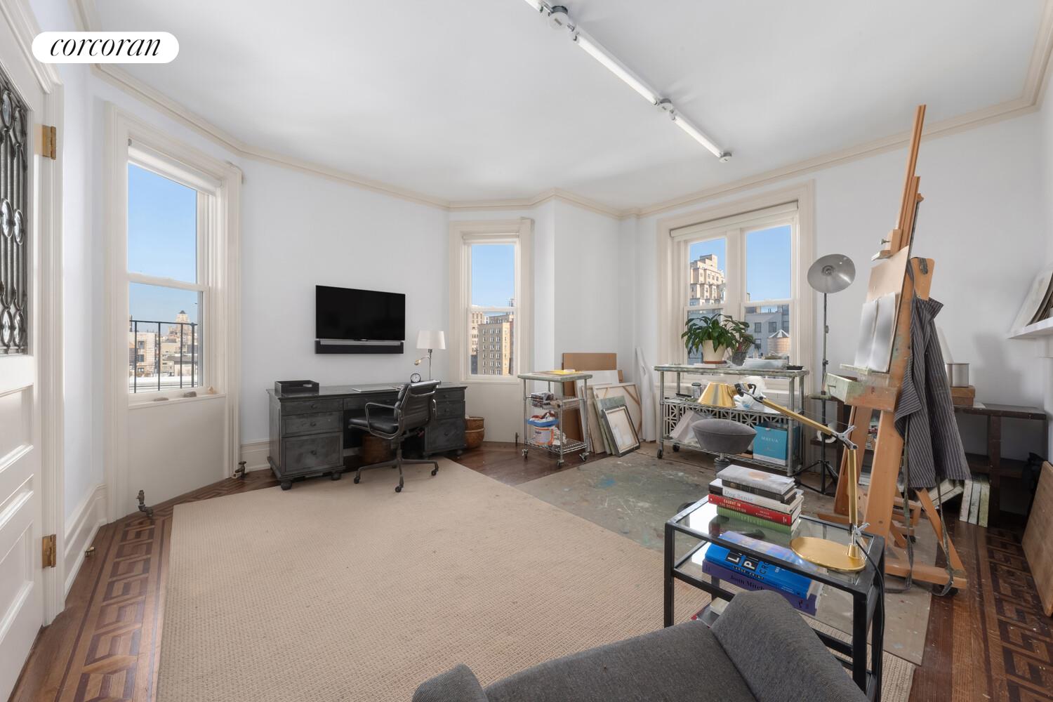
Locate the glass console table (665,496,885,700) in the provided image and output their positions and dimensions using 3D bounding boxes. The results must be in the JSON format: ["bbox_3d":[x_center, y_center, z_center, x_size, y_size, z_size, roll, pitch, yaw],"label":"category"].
[{"bbox_3d":[0.773,0.860,1.203,0.425,0.600,0.490,0,0,-42],"label":"glass console table"}]

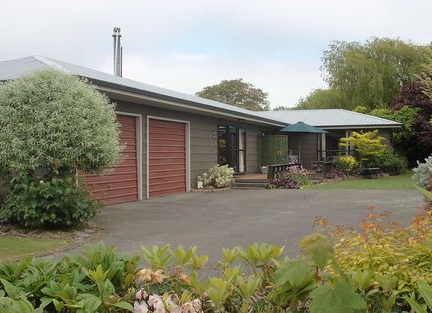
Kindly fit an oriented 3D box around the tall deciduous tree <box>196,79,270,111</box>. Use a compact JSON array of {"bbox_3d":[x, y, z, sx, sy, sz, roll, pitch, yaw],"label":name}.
[{"bbox_3d":[1.660,-3.600,50.000,7.500,8.500,7.000,0,1,0],"label":"tall deciduous tree"}]

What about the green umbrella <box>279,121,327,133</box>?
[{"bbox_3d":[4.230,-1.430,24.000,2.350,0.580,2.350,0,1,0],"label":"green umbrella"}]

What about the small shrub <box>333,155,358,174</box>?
[{"bbox_3d":[6.000,0.430,23.000,1.100,1.000,1.050,0,1,0],"label":"small shrub"}]

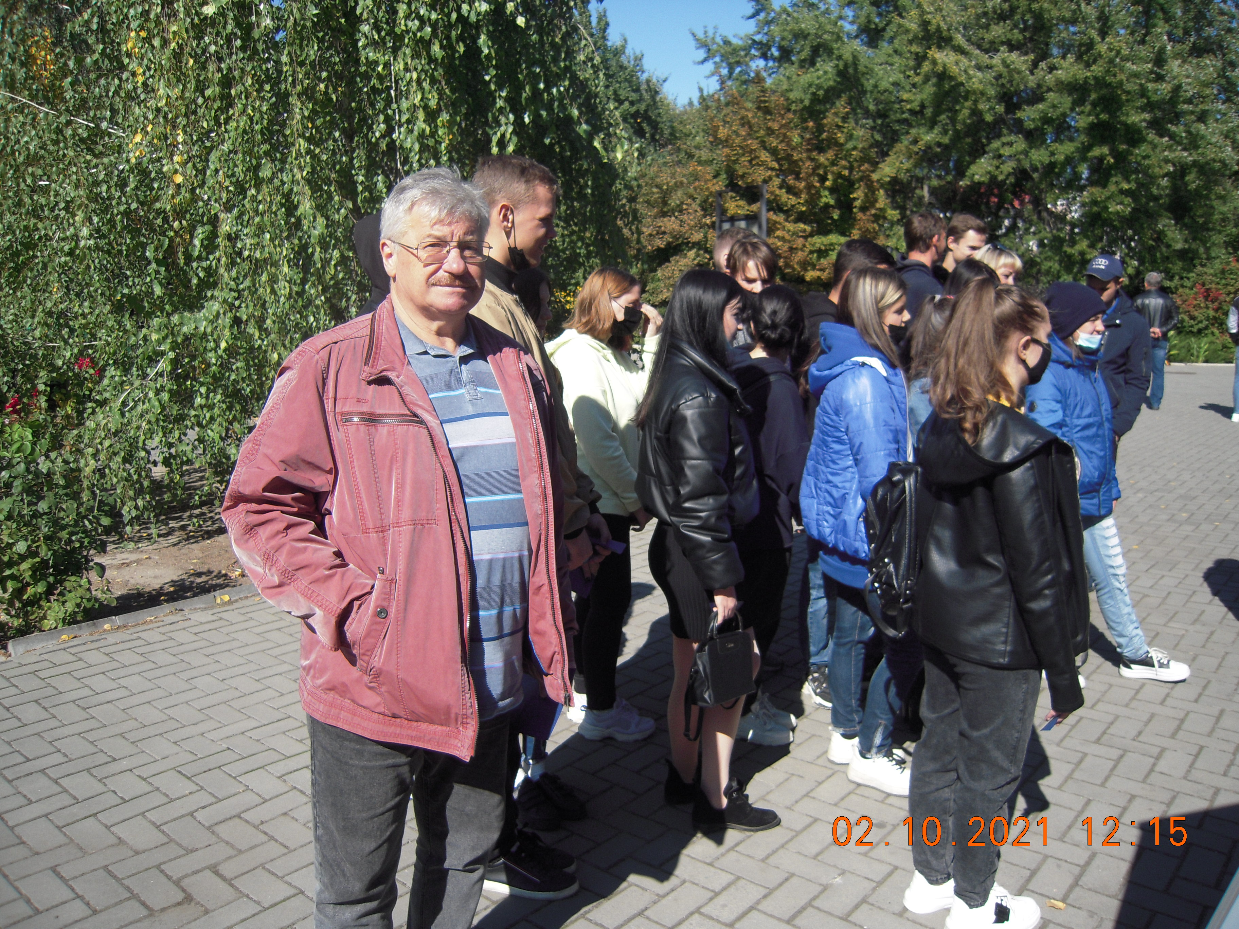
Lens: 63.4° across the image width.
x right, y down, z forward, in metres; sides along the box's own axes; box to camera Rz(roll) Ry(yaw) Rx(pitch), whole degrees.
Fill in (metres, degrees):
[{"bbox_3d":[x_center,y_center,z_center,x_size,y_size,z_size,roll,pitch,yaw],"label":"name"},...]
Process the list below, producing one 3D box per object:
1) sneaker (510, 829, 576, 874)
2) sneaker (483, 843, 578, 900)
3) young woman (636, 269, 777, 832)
[{"bbox_3d":[-0.257,1.046,2.783,0.295,0.112,0.110,2,10,7],"label":"sneaker"},{"bbox_3d":[-0.249,1.066,2.674,0.295,0.112,0.110,2,10,8],"label":"sneaker"},{"bbox_3d":[0.261,0.260,2.911,0.400,1.640,0.460,0,10,-3],"label":"young woman"}]

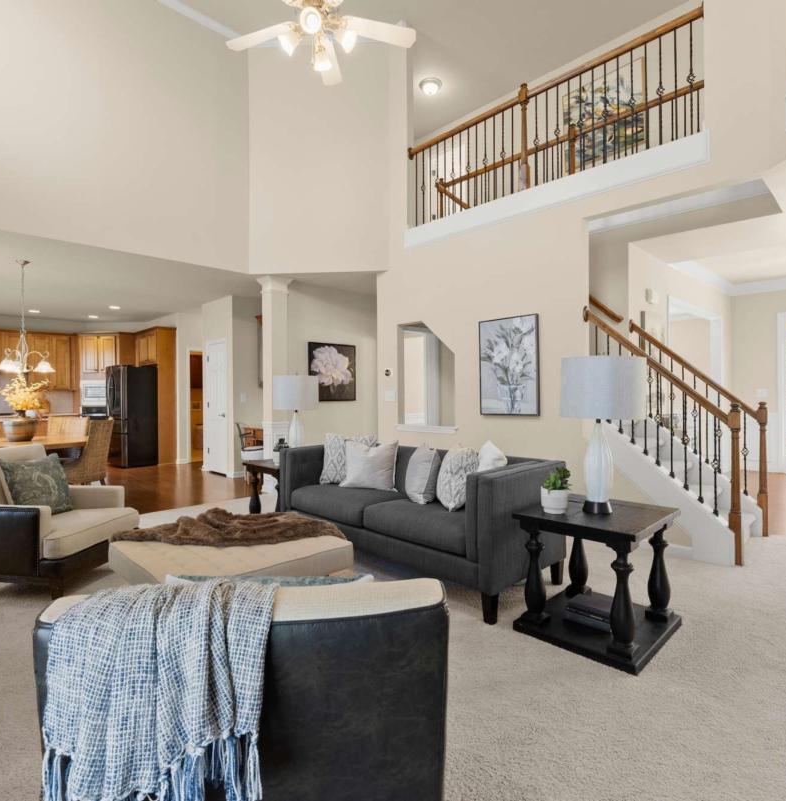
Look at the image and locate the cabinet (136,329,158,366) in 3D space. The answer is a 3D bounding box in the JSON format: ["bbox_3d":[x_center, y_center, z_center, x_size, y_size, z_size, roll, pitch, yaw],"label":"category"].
[{"bbox_3d":[-4.447,-0.965,8.768,0.340,0.630,1.050,-1,0,-44],"label":"cabinet"}]

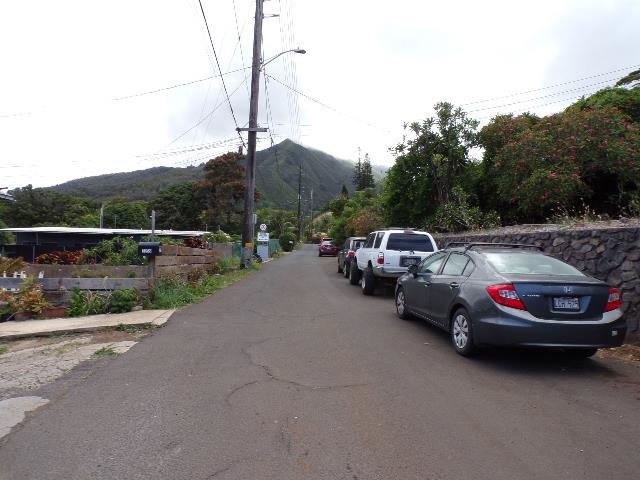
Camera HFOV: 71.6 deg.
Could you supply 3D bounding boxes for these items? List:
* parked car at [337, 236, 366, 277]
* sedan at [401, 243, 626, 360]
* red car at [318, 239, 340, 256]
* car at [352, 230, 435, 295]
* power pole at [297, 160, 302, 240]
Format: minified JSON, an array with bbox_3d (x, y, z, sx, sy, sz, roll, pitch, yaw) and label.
[{"bbox_3d":[1.850,0.780,19.950,1.800,1.690,4.400,2,0,-3],"label":"parked car"},{"bbox_3d":[2.535,0.795,7.050,1.770,1.460,4.500,2,0,-6],"label":"sedan"},{"bbox_3d":[0.760,0.800,42.300,1.780,1.500,4.400,2,0,-2],"label":"red car"},{"bbox_3d":[2.150,0.650,13.700,1.860,1.860,4.600,2,0,-4],"label":"car"},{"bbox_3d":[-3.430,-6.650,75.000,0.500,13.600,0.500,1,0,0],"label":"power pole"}]

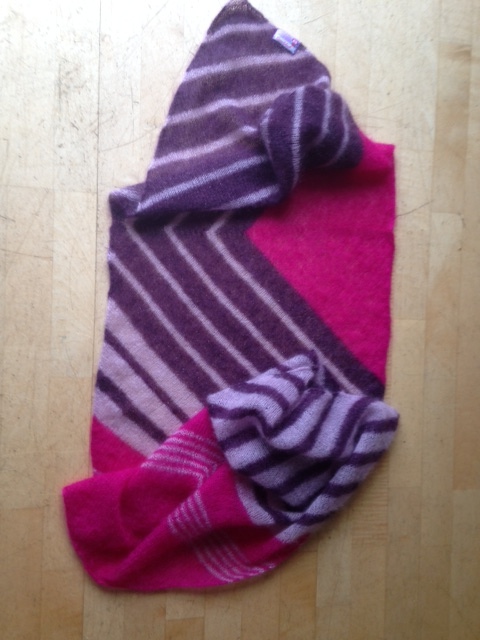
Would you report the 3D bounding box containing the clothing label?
[{"bbox_3d":[0.076,-0.463,1.014,0.044,0.003,0.020,30,84,-12],"label":"clothing label"}]

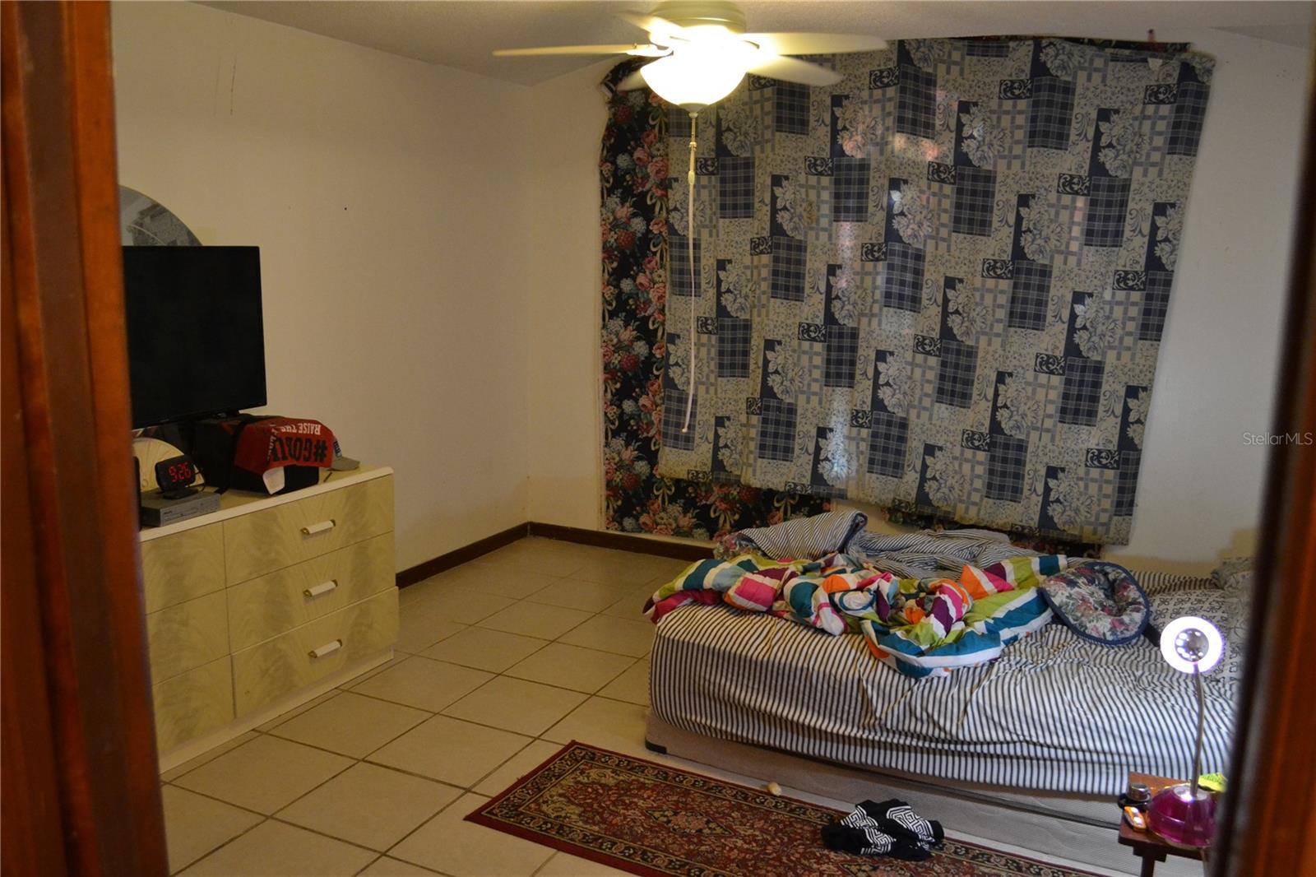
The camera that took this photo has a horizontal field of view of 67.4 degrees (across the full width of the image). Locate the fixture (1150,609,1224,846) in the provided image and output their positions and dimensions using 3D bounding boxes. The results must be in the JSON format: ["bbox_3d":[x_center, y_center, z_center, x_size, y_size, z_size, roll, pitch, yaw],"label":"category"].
[{"bbox_3d":[1.030,0.540,1.873,0.155,0.411,0.165,7,11,30],"label":"fixture"}]

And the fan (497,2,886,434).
[{"bbox_3d":[0.097,-0.709,2.915,1.160,1.399,1.160,6,10,25],"label":"fan"}]

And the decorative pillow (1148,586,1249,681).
[{"bbox_3d":[1.687,0.531,2.858,0.460,0.160,0.600,6,10,25],"label":"decorative pillow"}]

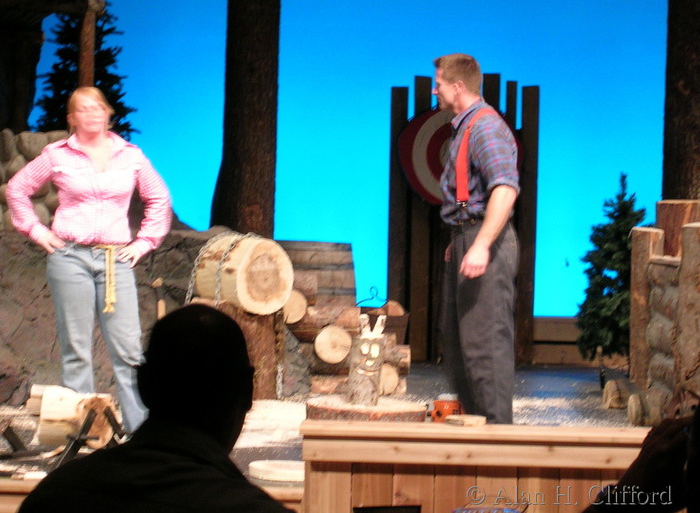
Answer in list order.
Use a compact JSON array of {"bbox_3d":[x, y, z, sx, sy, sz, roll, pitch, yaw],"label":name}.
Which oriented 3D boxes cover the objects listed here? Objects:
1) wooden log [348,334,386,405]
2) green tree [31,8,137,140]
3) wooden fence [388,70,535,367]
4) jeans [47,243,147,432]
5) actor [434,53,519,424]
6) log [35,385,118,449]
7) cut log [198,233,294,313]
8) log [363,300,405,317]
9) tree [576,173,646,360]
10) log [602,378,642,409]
[{"bbox_3d":[0.086,0.553,10.400,0.180,0.340,0.180,2,4,5],"label":"wooden log"},{"bbox_3d":[-1.582,-0.999,12.700,0.680,1.100,0.680,1,4,0],"label":"green tree"},{"bbox_3d":[0.708,-0.238,13.300,0.940,1.800,0.140,1,4,0],"label":"wooden fence"},{"bbox_3d":[-1.175,0.406,9.800,0.460,0.960,0.320,1,4,-5],"label":"jeans"},{"bbox_3d":[0.575,-0.014,9.800,0.370,1.850,0.500,1,4,-9],"label":"actor"},{"bbox_3d":[-1.200,0.718,9.350,0.250,0.250,0.270,-2,6,-42],"label":"log"},{"bbox_3d":[-0.556,0.090,11.200,0.380,0.390,0.360,-2,6,-42],"label":"cut log"},{"bbox_3d":[0.208,0.308,12.100,0.130,0.130,0.220,-2,5,-40],"label":"log"},{"bbox_3d":[1.637,0.073,12.900,0.540,1.180,0.540,1,4,0],"label":"tree"},{"bbox_3d":[1.468,0.741,11.400,0.280,0.150,0.150,-3,6,-45],"label":"log"}]

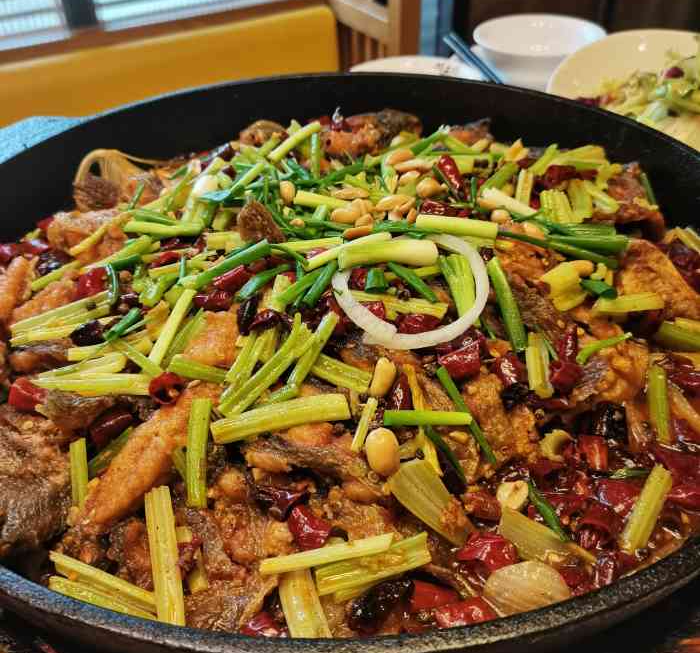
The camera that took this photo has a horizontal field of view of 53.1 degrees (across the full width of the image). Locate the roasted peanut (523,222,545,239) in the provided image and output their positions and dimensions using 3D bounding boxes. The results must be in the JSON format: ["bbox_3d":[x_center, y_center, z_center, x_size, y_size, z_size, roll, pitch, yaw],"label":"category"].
[{"bbox_3d":[0.078,-0.041,0.298,0.009,0.004,0.006,31,46,7],"label":"roasted peanut"}]

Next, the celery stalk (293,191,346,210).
[{"bbox_3d":[-0.012,-0.056,0.312,0.025,0.005,0.005,11,40,17],"label":"celery stalk"}]

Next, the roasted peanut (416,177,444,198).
[{"bbox_3d":[0.037,-0.064,0.324,0.012,0.009,0.009,-9,39,-16],"label":"roasted peanut"}]

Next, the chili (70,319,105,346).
[{"bbox_3d":[-0.095,0.002,0.252,0.013,0.009,0.009,-9,38,-11],"label":"chili"}]

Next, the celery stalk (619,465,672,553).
[{"bbox_3d":[0.087,0.053,0.205,0.006,0.005,0.029,20,49,25],"label":"celery stalk"}]

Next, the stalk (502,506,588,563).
[{"bbox_3d":[0.052,0.056,0.187,0.023,0.005,0.009,16,41,21],"label":"stalk"}]

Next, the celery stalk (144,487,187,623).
[{"bbox_3d":[-0.052,0.064,0.196,0.008,0.005,0.043,-10,49,-12],"label":"celery stalk"}]

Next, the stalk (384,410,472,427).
[{"bbox_3d":[0.026,0.031,0.234,0.029,0.004,0.004,0,40,-1],"label":"stalk"}]

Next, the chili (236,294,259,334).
[{"bbox_3d":[-0.041,-0.005,0.280,0.006,0.006,0.020,3,45,7],"label":"chili"}]

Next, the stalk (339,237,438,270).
[{"bbox_3d":[0.016,-0.030,0.293,0.040,0.009,0.011,-2,39,0],"label":"stalk"}]

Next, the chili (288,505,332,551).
[{"bbox_3d":[-0.012,0.062,0.215,0.013,0.006,0.007,35,52,26],"label":"chili"}]

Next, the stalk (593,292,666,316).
[{"bbox_3d":[0.106,-0.009,0.266,0.031,0.004,0.006,-5,38,-17],"label":"stalk"}]

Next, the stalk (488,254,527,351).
[{"bbox_3d":[0.062,-0.009,0.277,0.005,0.004,0.040,-8,64,-8],"label":"stalk"}]

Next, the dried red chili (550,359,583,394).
[{"bbox_3d":[0.071,0.016,0.230,0.010,0.009,0.009,0,38,1],"label":"dried red chili"}]

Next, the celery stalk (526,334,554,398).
[{"bbox_3d":[0.069,0.014,0.256,0.008,0.006,0.027,2,46,5],"label":"celery stalk"}]

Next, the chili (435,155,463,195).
[{"bbox_3d":[0.049,-0.073,0.336,0.007,0.007,0.022,-11,55,-11],"label":"chili"}]

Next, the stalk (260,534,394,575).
[{"bbox_3d":[-0.006,0.061,0.187,0.035,0.003,0.004,-10,39,-7],"label":"stalk"}]

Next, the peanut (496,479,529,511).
[{"bbox_3d":[0.050,0.052,0.215,0.009,0.005,0.011,20,48,24],"label":"peanut"}]

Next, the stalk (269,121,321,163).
[{"bbox_3d":[-0.030,-0.103,0.391,0.036,0.005,0.006,-39,51,-26],"label":"stalk"}]

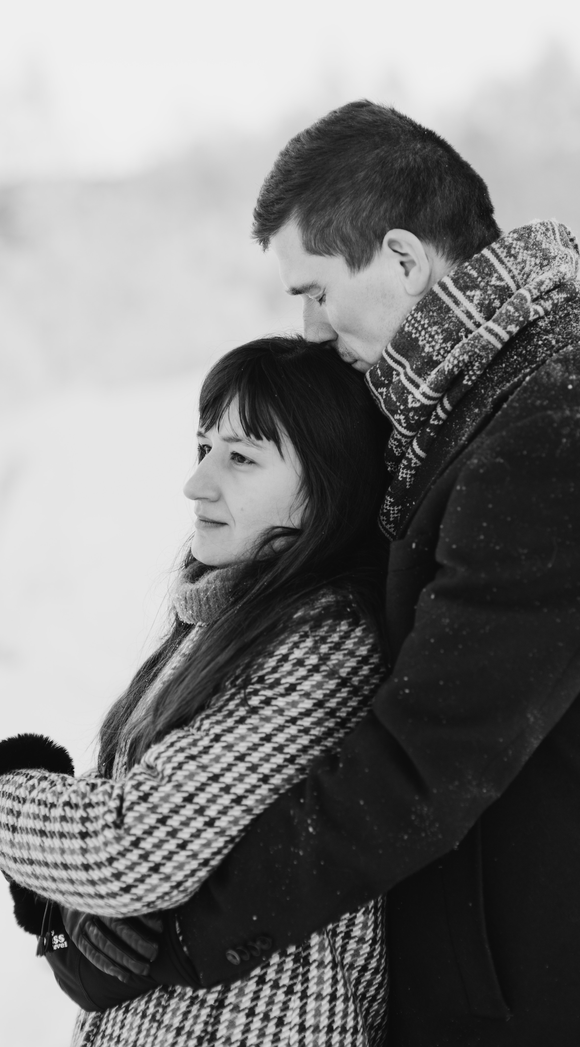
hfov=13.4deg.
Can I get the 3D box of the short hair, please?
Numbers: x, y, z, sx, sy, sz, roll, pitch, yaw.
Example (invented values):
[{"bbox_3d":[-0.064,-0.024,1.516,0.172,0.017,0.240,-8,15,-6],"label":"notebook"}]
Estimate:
[{"bbox_3d":[0.072,-0.302,2.300,0.220,0.178,0.170,-20,0,5],"label":"short hair"}]

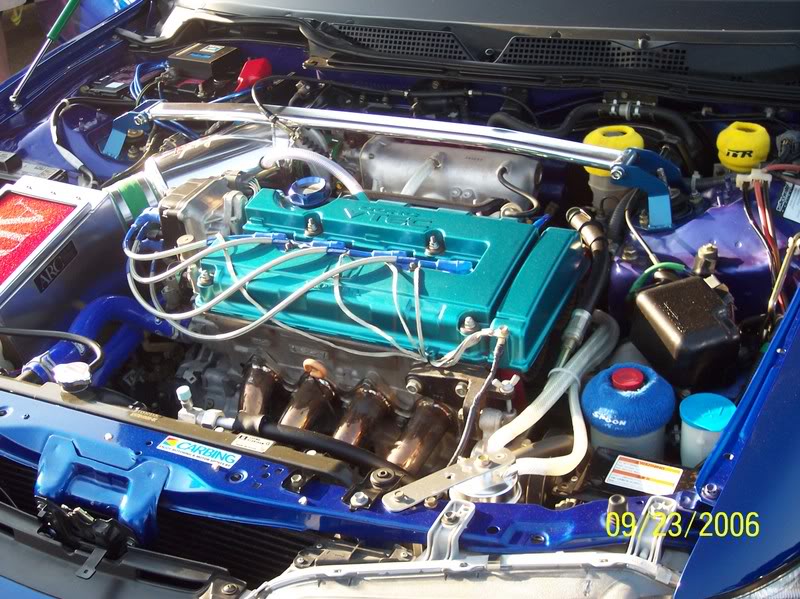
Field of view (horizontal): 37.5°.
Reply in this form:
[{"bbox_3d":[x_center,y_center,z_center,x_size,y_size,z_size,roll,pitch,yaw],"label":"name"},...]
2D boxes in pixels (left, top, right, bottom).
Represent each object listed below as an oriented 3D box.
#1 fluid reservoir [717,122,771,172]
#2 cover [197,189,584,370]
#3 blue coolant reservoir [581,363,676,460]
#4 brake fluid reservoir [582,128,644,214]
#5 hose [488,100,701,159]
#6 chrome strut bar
[{"bbox_3d":[0.487,-0.216,1.672,0.076,0.058,0.076,10,40,26],"label":"fluid reservoir"},{"bbox_3d":[-0.022,-0.043,1.540,0.475,0.080,0.208,10,43,25],"label":"cover"},{"bbox_3d":[0.260,0.122,1.334,0.102,0.112,0.102,10,40,26],"label":"blue coolant reservoir"},{"bbox_3d":[0.313,-0.190,1.724,0.088,0.120,0.088,10,40,26],"label":"brake fluid reservoir"},{"bbox_3d":[0.303,-0.266,1.834,0.345,0.080,0.070,10,40,26],"label":"hose"},{"bbox_3d":[-0.058,-0.254,1.774,0.815,0.042,0.045,9,40,25],"label":"chrome strut bar"}]

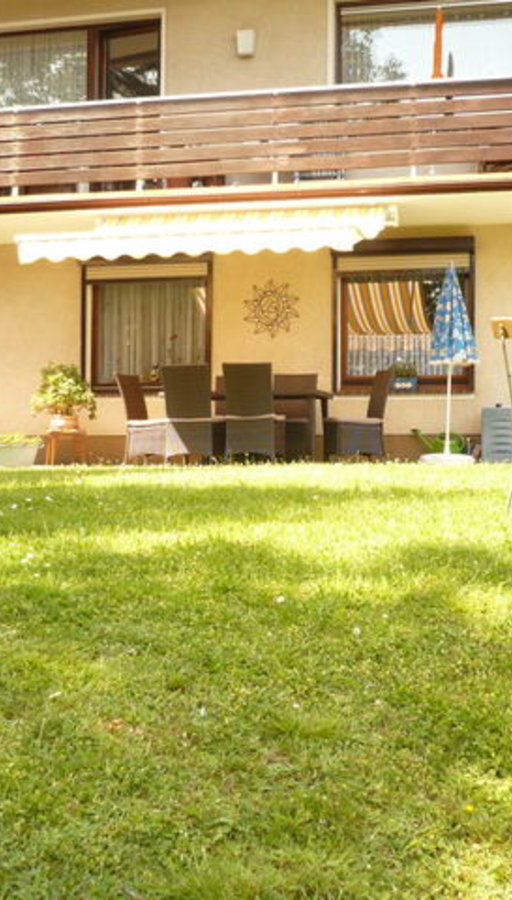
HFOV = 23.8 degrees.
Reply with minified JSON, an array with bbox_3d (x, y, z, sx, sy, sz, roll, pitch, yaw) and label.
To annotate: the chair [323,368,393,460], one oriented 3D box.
[{"bbox_3d":[1.031,-0.313,12.310,0.620,1.000,0.490,1,-2,-12],"label":"chair"}]

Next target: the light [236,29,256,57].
[{"bbox_3d":[-0.109,-4.691,13.966,0.220,0.310,0.150,0,-3,13],"label":"light"}]

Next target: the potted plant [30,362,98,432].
[{"bbox_3d":[-2.162,-0.593,13.700,0.680,0.760,0.620,0,-3,0],"label":"potted plant"}]

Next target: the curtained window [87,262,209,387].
[{"bbox_3d":[-1.258,-1.462,14.136,1.552,1.502,0.150,0,-3,13],"label":"curtained window"}]

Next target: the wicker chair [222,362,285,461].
[{"bbox_3d":[-0.035,-0.374,12.100,0.500,0.980,0.600,0,-3,13],"label":"wicker chair"}]

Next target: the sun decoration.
[{"bbox_3d":[0.176,-1.620,13.792,0.675,0.664,0.050,0,-3,13],"label":"sun decoration"}]

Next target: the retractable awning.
[{"bbox_3d":[-0.391,-2.078,11.484,3.149,0.849,2.145,0,-2,13],"label":"retractable awning"}]

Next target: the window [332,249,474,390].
[{"bbox_3d":[1.643,-1.454,13.466,1.541,1.665,0.150,0,-3,13],"label":"window"}]

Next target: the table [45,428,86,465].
[{"bbox_3d":[-2.057,0.004,13.100,0.390,0.380,0.370,0,-2,13],"label":"table"}]

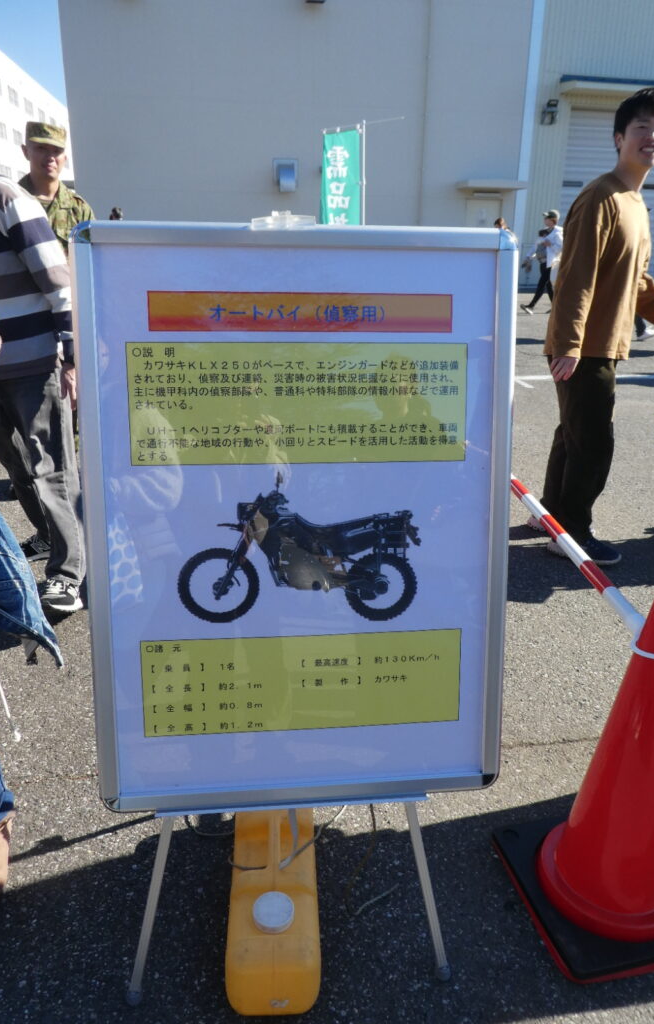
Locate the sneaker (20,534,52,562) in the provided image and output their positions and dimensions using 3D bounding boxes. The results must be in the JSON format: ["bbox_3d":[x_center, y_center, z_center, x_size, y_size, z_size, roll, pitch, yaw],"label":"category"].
[{"bbox_3d":[-1.236,0.124,3.051,0.290,0.116,0.105,-14,25,-34],"label":"sneaker"}]

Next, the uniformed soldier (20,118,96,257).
[{"bbox_3d":[-1.191,-0.830,3.299,0.500,1.740,0.310,-10,22,-26],"label":"uniformed soldier"}]

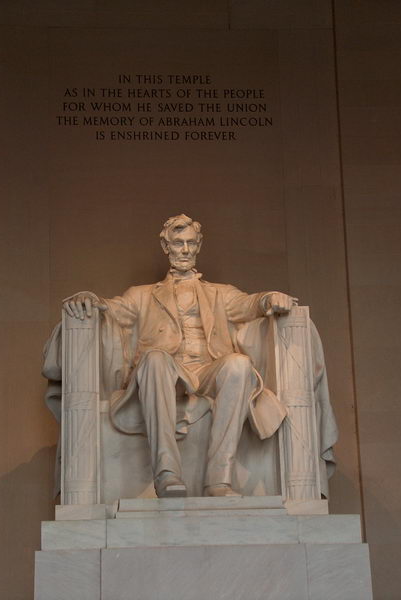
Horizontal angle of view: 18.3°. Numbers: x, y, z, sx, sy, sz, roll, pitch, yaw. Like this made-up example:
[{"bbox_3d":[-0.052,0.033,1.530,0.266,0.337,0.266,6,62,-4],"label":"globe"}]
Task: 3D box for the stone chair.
[{"bbox_3d":[-0.231,2.307,23.907,5.400,3.900,3.600,-1,-14,-4],"label":"stone chair"}]

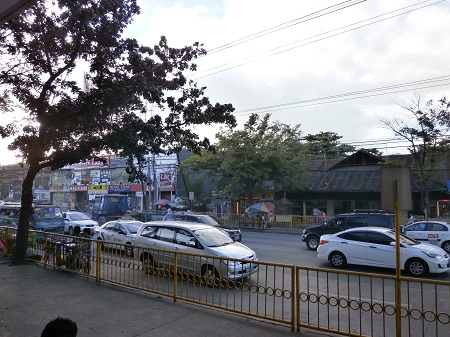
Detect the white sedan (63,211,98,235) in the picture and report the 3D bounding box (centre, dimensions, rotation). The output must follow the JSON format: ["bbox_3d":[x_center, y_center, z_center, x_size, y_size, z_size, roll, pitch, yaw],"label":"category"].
[{"bbox_3d":[-10.607,3.763,23.764,4.350,1.480,1.710,-4,-6,39],"label":"white sedan"}]

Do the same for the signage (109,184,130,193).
[{"bbox_3d":[-12.444,2.353,39.751,3.634,0.940,0.250,-3,-6,31],"label":"signage"}]

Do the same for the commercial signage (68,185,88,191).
[{"bbox_3d":[-18.928,2.500,43.643,4.074,0.865,0.250,-3,-6,31],"label":"commercial signage"}]

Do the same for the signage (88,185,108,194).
[{"bbox_3d":[-15.627,2.589,41.646,3.619,1.231,0.250,-3,-6,31],"label":"signage"}]

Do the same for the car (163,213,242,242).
[{"bbox_3d":[-1.279,3.223,18.023,4.600,1.700,1.780,-3,-6,38],"label":"car"}]

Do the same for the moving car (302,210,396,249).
[{"bbox_3d":[6.165,3.080,16.408,4.750,1.820,1.820,-3,-6,38],"label":"moving car"}]

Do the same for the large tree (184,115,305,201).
[{"bbox_3d":[1.814,-0.050,30.066,10.600,9.800,9.300,0,-5,0],"label":"large tree"}]

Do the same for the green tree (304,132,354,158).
[{"bbox_3d":[15.421,0.627,49.459,8.800,12.550,8.300,0,-5,0],"label":"green tree"}]

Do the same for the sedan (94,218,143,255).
[{"bbox_3d":[-4.445,3.114,15.736,4.300,1.480,1.700,-4,-6,39],"label":"sedan"}]

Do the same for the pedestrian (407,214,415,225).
[{"bbox_3d":[11.337,3.562,20.534,0.380,1.520,0.500,-3,-6,38],"label":"pedestrian"}]

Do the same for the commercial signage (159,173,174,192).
[{"bbox_3d":[-5.914,1.365,34.150,1.974,1.922,0.300,-3,-6,31],"label":"commercial signage"}]

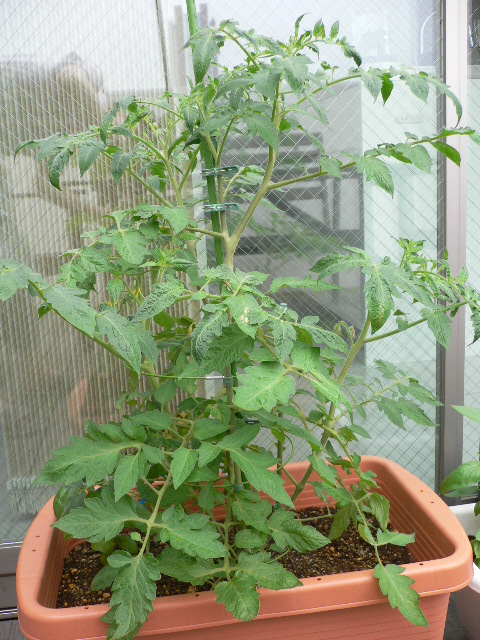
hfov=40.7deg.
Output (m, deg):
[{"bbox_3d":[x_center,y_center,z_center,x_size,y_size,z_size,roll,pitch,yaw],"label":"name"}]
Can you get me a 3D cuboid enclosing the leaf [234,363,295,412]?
[{"bbox_3d":[0.033,0.091,0.875,0.087,0.051,0.025,-30,-23,-13],"label":"leaf"}]

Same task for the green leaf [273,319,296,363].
[{"bbox_3d":[0.063,0.029,0.910,0.035,0.063,0.014,0,-19,5],"label":"green leaf"}]

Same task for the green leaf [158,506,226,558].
[{"bbox_3d":[-0.055,0.266,0.803,0.093,0.017,0.050,20,51,13],"label":"green leaf"}]

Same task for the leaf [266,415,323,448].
[{"bbox_3d":[0.076,0.158,0.914,0.089,0.014,0.035,26,35,17],"label":"leaf"}]

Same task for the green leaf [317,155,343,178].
[{"bbox_3d":[0.127,-0.210,0.892,0.025,0.046,0.009,-26,-24,-12],"label":"green leaf"}]

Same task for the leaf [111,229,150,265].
[{"bbox_3d":[-0.161,-0.108,0.950,0.046,0.069,0.014,-19,-27,-16],"label":"leaf"}]

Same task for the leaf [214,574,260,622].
[{"bbox_3d":[-0.003,0.349,0.810,0.048,0.022,0.056,-17,57,-11],"label":"leaf"}]

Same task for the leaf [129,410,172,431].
[{"bbox_3d":[-0.126,0.142,0.902,0.060,0.012,0.036,2,37,3],"label":"leaf"}]

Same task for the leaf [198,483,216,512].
[{"bbox_3d":[-0.049,0.262,0.960,0.028,0.042,0.015,3,-22,2],"label":"leaf"}]

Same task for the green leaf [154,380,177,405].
[{"bbox_3d":[-0.110,0.107,0.955,0.025,0.041,0.014,19,-29,7],"label":"green leaf"}]

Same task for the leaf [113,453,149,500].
[{"bbox_3d":[-0.145,0.201,0.833,0.037,0.067,0.012,17,-27,16],"label":"leaf"}]

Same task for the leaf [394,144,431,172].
[{"bbox_3d":[0.253,-0.235,0.928,0.057,0.034,0.018,40,-12,11],"label":"leaf"}]

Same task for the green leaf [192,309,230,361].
[{"bbox_3d":[-0.042,0.021,0.897,0.042,0.077,0.022,21,-12,16],"label":"green leaf"}]

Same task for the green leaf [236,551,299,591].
[{"bbox_3d":[0.039,0.325,0.832,0.086,0.015,0.049,14,41,7],"label":"green leaf"}]

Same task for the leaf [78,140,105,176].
[{"bbox_3d":[-0.208,-0.218,0.870,0.031,0.059,0.017,25,-21,1],"label":"leaf"}]

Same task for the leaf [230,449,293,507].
[{"bbox_3d":[0.031,0.212,0.872,0.115,0.027,0.040,38,52,21],"label":"leaf"}]

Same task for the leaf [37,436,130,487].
[{"bbox_3d":[-0.218,0.194,0.884,0.123,0.028,0.076,-19,48,-12],"label":"leaf"}]

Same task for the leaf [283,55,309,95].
[{"bbox_3d":[0.076,-0.334,0.881,0.029,0.062,0.020,-13,-17,5],"label":"leaf"}]

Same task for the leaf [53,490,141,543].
[{"bbox_3d":[-0.189,0.257,0.850,0.108,0.022,0.078,-1,47,-11],"label":"leaf"}]

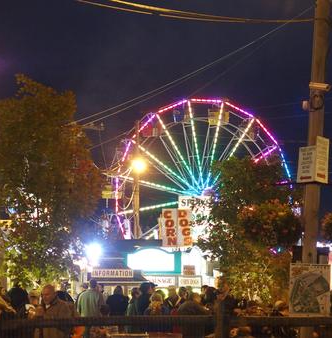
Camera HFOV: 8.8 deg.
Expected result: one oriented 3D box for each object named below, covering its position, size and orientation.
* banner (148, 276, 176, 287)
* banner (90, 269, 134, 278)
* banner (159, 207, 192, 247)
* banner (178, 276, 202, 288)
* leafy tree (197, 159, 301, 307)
[{"bbox_3d":[-0.162,3.835,73.000,0.969,0.357,0.100,0,-3,0],"label":"banner"},{"bbox_3d":[-1.638,3.206,66.000,1.276,0.292,0.080,0,-3,0],"label":"banner"},{"bbox_3d":[0.345,2.026,74.000,1.069,1.293,0.200,0,-3,0],"label":"banner"},{"bbox_3d":[0.816,3.852,73.000,0.782,0.391,0.100,0,-3,0],"label":"banner"},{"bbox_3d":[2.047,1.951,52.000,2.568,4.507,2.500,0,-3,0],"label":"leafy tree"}]

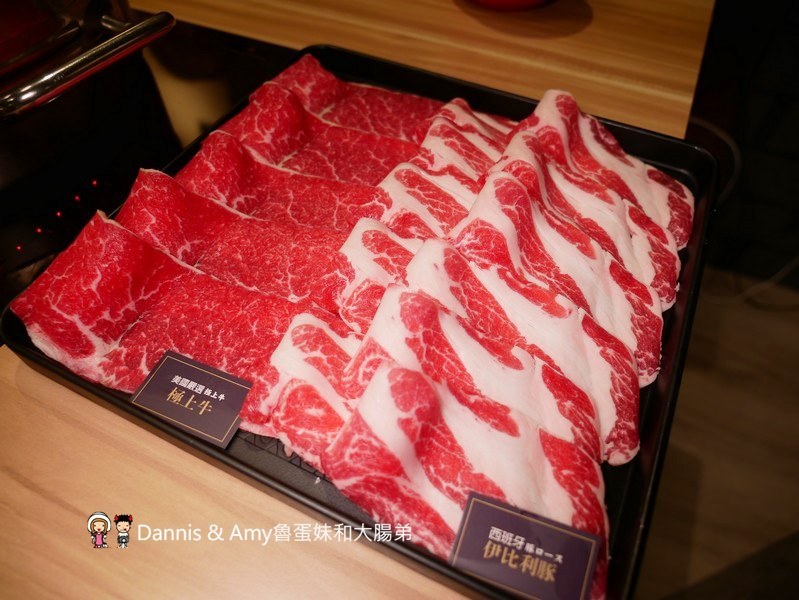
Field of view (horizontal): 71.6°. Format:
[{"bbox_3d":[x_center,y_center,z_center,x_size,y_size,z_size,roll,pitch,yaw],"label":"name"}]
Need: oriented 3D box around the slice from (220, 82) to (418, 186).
[{"bbox_3d":[-0.066,-0.132,0.461,0.162,0.033,0.098,22,55,15],"label":"slice"}]

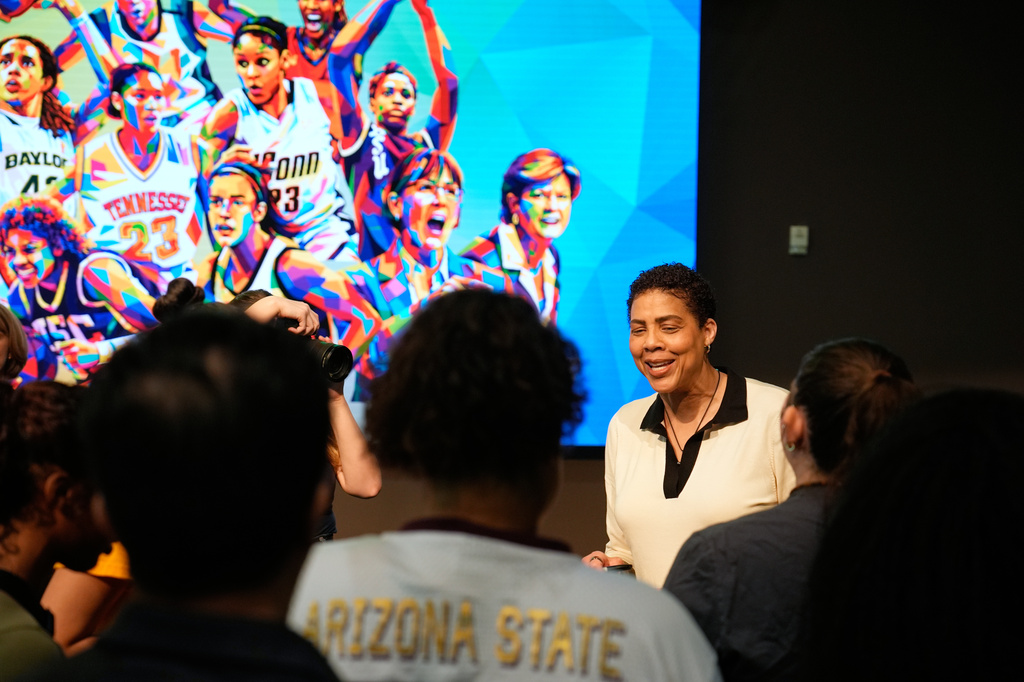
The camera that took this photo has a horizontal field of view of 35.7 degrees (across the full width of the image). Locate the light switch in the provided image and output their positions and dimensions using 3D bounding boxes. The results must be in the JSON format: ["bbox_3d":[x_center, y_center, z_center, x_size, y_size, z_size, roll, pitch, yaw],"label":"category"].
[{"bbox_3d":[1.153,-0.407,6.400,0.073,0.116,0.020,1,3,-2],"label":"light switch"}]

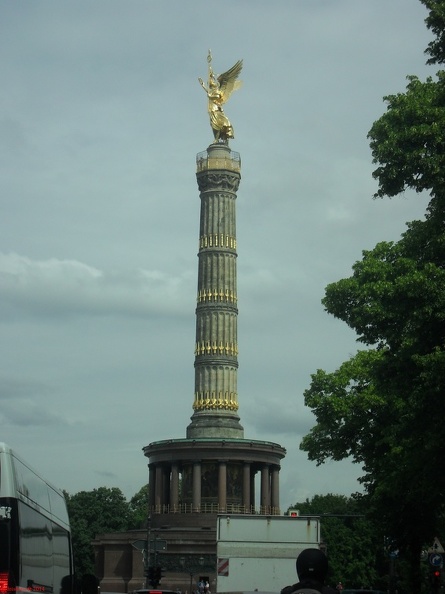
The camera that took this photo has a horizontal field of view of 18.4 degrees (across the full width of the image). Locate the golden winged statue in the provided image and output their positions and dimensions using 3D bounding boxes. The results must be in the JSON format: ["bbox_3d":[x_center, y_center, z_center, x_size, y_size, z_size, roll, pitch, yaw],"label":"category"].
[{"bbox_3d":[-0.241,-24.184,165.674,5.400,12.000,6.500,2,-13,-7],"label":"golden winged statue"}]

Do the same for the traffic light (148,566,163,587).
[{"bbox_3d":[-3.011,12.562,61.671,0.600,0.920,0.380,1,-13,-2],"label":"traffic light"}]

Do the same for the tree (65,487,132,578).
[{"bbox_3d":[-23.489,47.116,258.891,14.500,22.600,14.000,1,-13,0],"label":"tree"}]

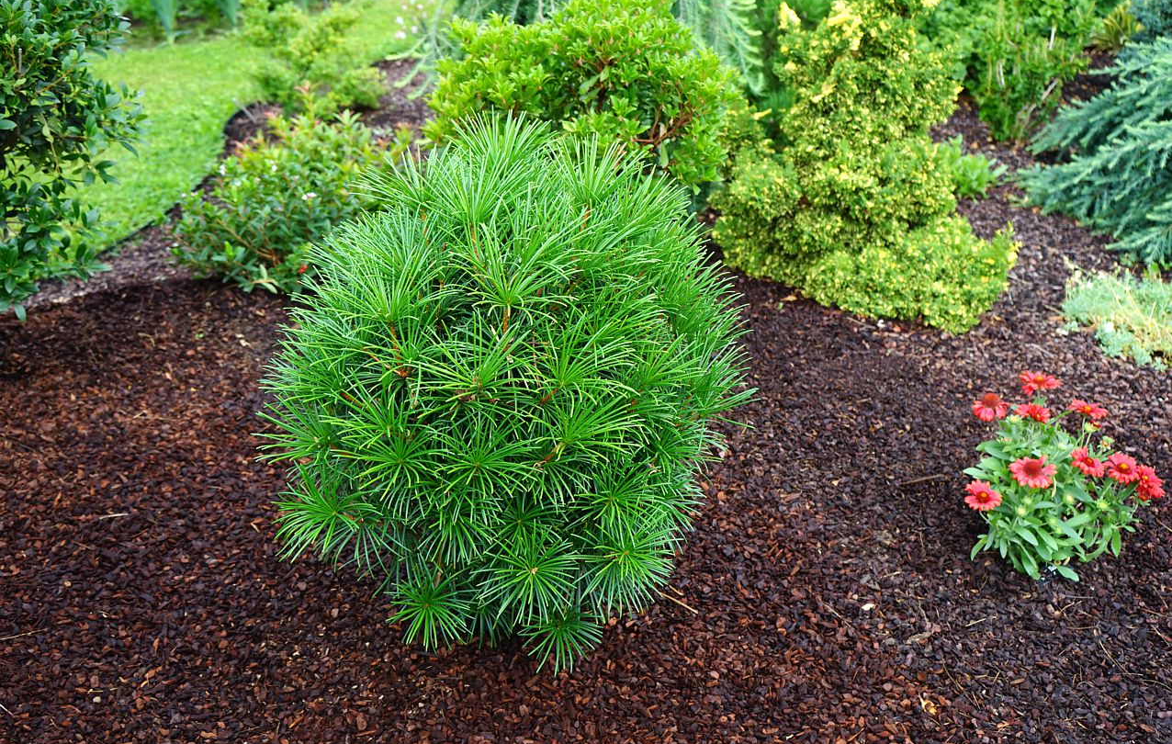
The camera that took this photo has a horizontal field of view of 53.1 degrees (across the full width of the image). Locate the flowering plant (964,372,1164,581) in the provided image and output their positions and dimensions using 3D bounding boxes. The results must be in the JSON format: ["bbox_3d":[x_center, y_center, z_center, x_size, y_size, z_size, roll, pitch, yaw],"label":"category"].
[{"bbox_3d":[0.814,0.174,2.007,0.314,0.340,0.299,0,27,0],"label":"flowering plant"}]

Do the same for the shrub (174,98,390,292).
[{"bbox_3d":[-0.814,-0.527,3.257,0.639,0.453,0.618,0,27,0],"label":"shrub"}]

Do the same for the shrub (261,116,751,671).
[{"bbox_3d":[-0.114,0.033,1.785,0.726,0.793,0.711,0,27,0],"label":"shrub"}]

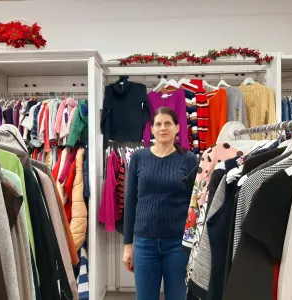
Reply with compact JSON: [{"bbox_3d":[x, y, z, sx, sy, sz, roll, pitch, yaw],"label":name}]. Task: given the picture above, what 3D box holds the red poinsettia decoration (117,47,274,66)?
[{"bbox_3d":[0.403,-0.811,2.693,1.326,0.148,0.122,0,0,5],"label":"red poinsettia decoration"}]

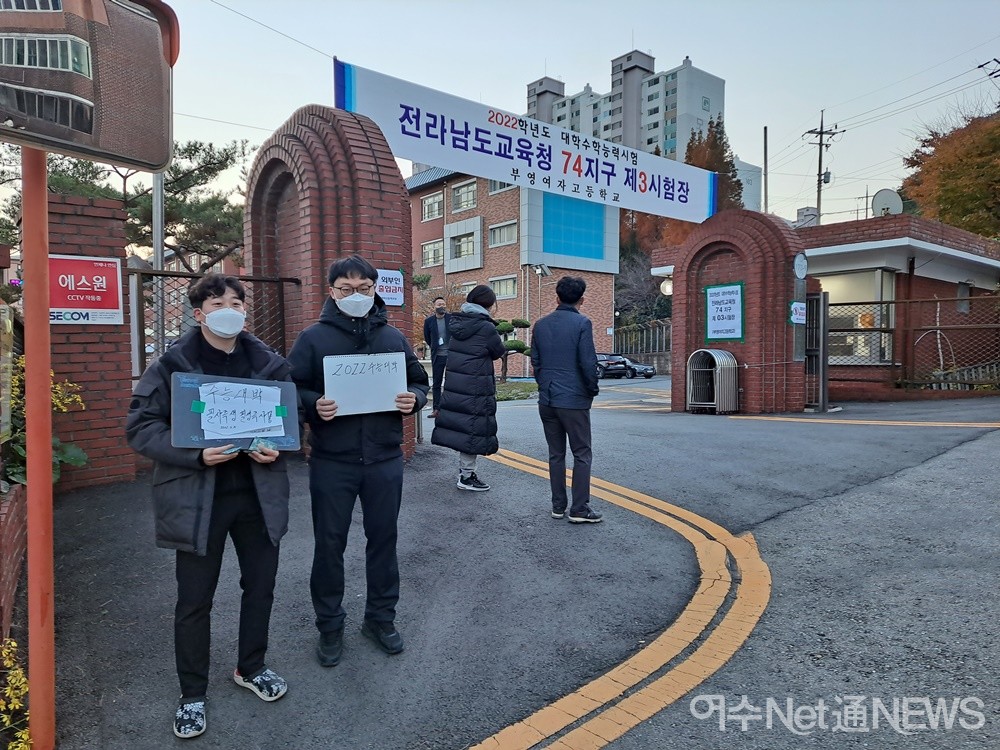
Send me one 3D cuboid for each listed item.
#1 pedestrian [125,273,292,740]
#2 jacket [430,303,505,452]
[{"bbox_3d":[-1.115,0.435,2.680,0.590,1.690,0.450,-2,3,-21],"label":"pedestrian"},{"bbox_3d":[-0.255,0.039,5.450,0.460,1.170,0.500,-2,3,-32],"label":"jacket"}]

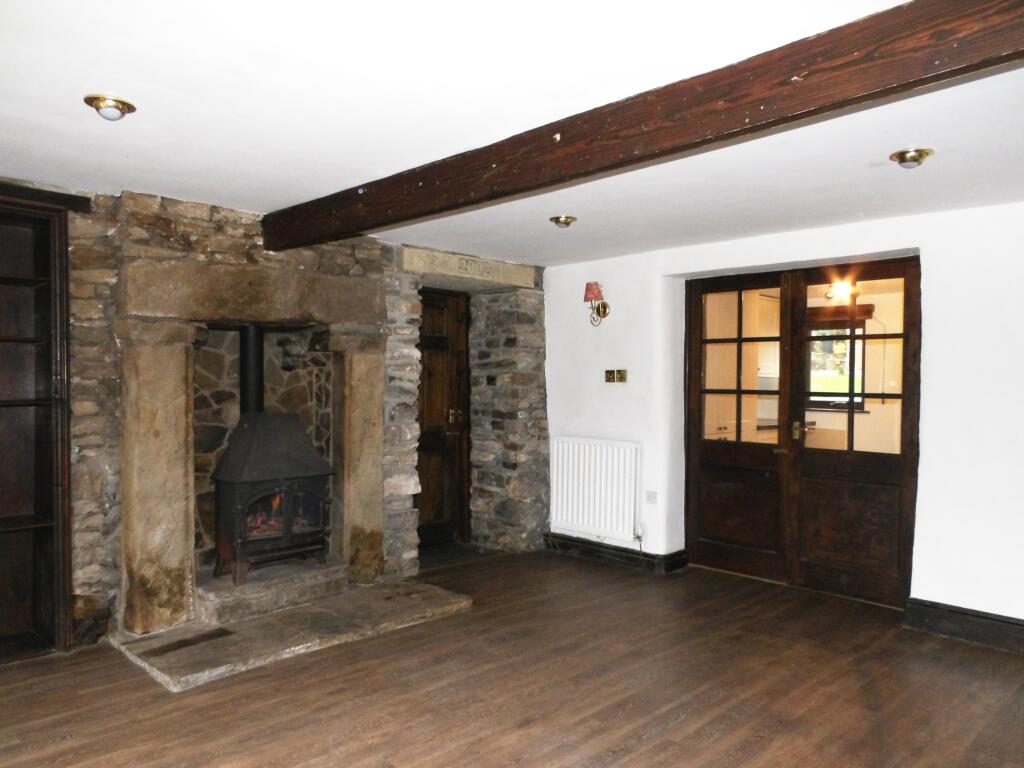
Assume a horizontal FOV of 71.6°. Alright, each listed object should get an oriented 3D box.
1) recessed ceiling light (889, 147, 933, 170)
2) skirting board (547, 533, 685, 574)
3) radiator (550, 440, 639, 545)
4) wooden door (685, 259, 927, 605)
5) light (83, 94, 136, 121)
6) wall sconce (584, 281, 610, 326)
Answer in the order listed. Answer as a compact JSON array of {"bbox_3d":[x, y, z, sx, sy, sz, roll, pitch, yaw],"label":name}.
[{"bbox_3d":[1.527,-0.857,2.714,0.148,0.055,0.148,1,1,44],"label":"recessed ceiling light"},{"bbox_3d":[0.752,1.222,5.318,1.102,0.125,0.306,1,1,44],"label":"skirting board"},{"bbox_3d":[0.605,0.755,5.214,0.778,0.707,0.085,1,1,44],"label":"radiator"},{"bbox_3d":[1.806,0.284,4.556,1.497,2.025,0.070,1,1,44],"label":"wooden door"},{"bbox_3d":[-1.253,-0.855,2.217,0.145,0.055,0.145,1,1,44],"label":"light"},{"bbox_3d":[0.606,-0.577,5.151,0.140,0.322,0.185,1,1,44],"label":"wall sconce"}]

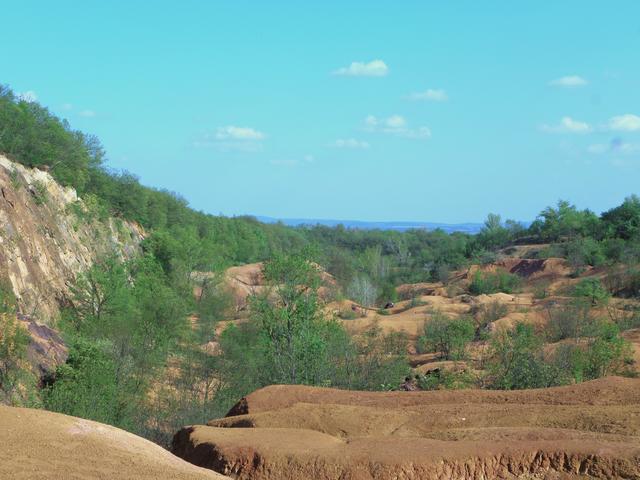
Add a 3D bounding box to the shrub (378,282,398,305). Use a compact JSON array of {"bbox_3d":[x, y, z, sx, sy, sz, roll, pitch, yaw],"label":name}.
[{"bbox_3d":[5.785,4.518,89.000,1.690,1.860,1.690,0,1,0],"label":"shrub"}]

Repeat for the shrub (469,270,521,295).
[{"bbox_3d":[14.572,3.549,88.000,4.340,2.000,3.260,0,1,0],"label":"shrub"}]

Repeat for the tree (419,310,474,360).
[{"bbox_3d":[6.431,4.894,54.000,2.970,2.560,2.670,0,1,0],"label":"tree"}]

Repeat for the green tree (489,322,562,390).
[{"bbox_3d":[8.927,5.085,46.000,3.140,2.970,2.830,0,1,0],"label":"green tree"}]

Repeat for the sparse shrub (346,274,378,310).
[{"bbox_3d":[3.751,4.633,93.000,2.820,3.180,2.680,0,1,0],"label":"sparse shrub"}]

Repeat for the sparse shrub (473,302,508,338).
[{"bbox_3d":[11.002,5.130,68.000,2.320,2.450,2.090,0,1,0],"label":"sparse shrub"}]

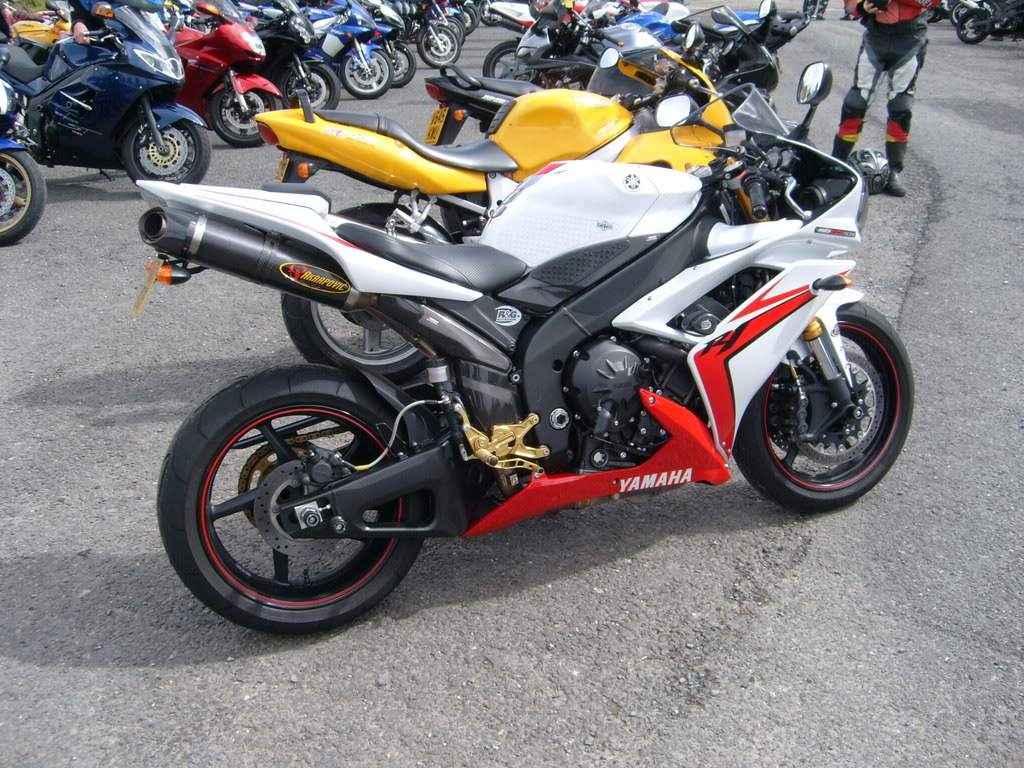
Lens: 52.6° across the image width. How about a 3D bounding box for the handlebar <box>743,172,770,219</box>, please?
[{"bbox_3d":[0.565,-0.439,2.372,0.050,0.050,0.160,8,36,5],"label":"handlebar"}]

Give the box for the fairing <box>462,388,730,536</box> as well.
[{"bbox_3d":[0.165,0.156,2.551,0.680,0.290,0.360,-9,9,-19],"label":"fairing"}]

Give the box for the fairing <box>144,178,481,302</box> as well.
[{"bbox_3d":[-0.449,-0.316,2.301,0.680,0.320,0.260,-9,9,-19],"label":"fairing"}]

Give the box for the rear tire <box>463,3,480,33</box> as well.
[{"bbox_3d":[-0.849,-6.810,19.317,0.610,0.610,0.140,3,22,13],"label":"rear tire"}]

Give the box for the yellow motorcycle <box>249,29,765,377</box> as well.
[{"bbox_3d":[0.146,-0.645,3.797,2.030,1.140,0.700,-8,10,-15],"label":"yellow motorcycle"}]

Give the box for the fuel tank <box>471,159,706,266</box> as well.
[{"bbox_3d":[0.178,-0.415,2.514,0.550,0.270,0.350,-9,9,-19],"label":"fuel tank"}]

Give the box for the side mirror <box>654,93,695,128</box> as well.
[{"bbox_3d":[0.463,-0.761,2.914,0.075,0.095,0.150,-12,10,-30],"label":"side mirror"}]

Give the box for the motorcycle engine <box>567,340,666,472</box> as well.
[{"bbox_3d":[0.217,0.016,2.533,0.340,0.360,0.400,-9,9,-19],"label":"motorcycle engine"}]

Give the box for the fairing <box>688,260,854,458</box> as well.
[{"bbox_3d":[0.623,-0.056,2.531,0.500,0.430,0.180,-9,9,-19],"label":"fairing"}]

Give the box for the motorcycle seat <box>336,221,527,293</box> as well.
[{"bbox_3d":[-0.189,-0.294,2.396,0.450,0.180,0.280,-9,9,-19],"label":"motorcycle seat"}]

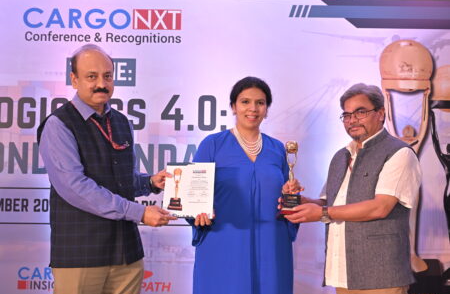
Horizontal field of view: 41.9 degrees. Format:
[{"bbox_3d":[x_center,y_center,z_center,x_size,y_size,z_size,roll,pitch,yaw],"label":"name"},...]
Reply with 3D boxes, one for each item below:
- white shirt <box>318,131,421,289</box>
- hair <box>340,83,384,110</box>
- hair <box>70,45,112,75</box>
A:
[{"bbox_3d":[0.620,0.253,2.480,0.350,0.645,0.470,0,1,-33],"label":"white shirt"},{"bbox_3d":[0.583,-0.193,2.460,0.172,0.155,0.205,-4,3,40],"label":"hair"},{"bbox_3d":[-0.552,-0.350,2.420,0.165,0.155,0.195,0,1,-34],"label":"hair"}]

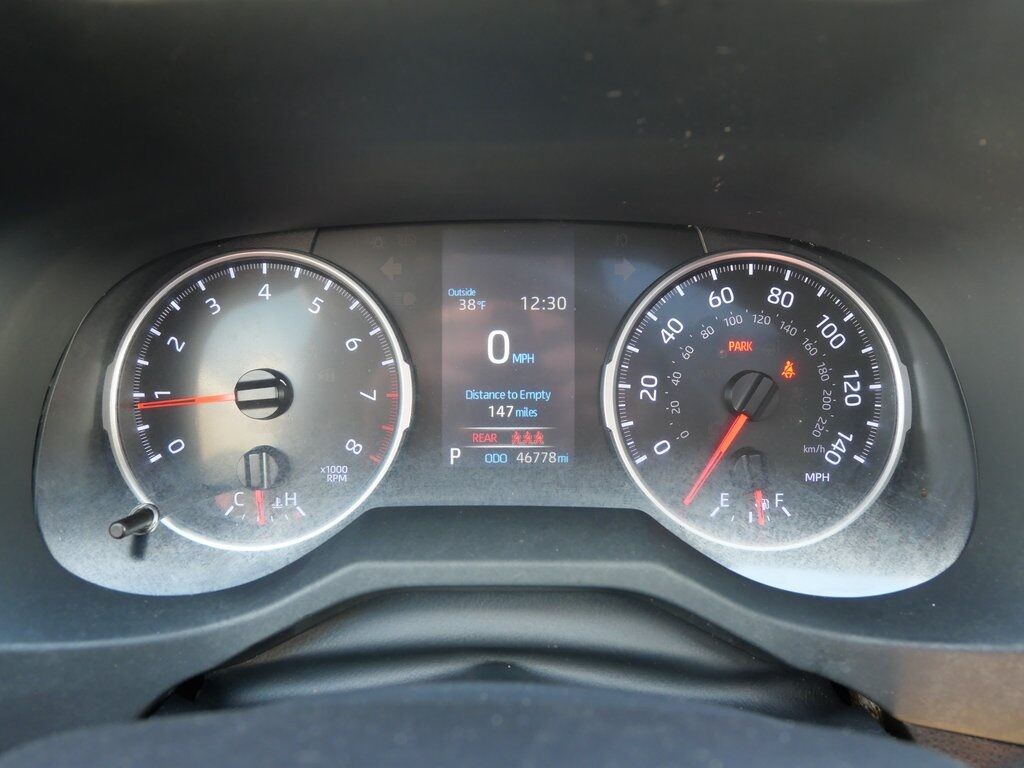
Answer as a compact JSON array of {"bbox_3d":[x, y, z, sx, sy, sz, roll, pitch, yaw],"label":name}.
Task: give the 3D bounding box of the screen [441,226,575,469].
[{"bbox_3d":[-0.002,-0.014,0.277,0.052,0.094,0.010,0,1,-1],"label":"screen"}]

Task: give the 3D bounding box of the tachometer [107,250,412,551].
[{"bbox_3d":[-0.096,0.006,0.269,0.115,0.112,0.020,0,1,-1],"label":"tachometer"}]

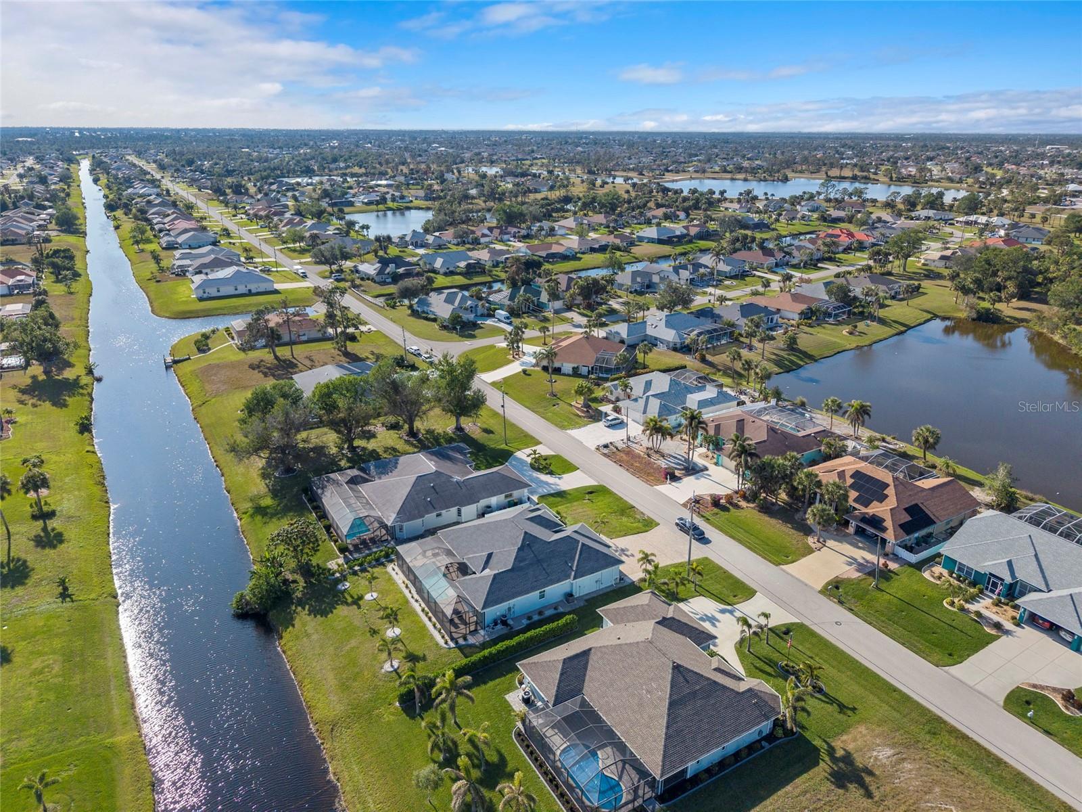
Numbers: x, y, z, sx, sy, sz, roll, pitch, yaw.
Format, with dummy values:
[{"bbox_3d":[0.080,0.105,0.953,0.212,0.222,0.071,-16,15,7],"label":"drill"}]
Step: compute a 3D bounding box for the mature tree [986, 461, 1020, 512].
[{"bbox_3d":[67.000,11.580,108.700,4.300,7.400,4.300,0,20,0],"label":"mature tree"}]

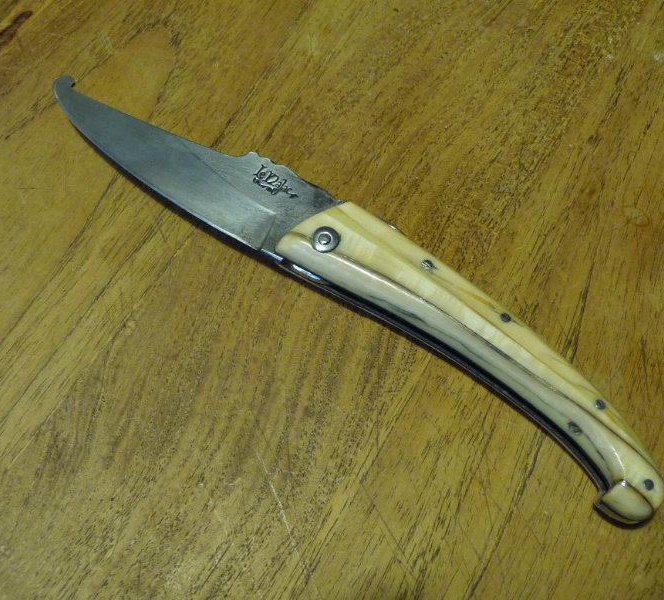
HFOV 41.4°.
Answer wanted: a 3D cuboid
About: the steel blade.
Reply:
[{"bbox_3d":[-0.041,-0.037,0.249,0.100,0.004,0.027,24,66,11],"label":"steel blade"}]

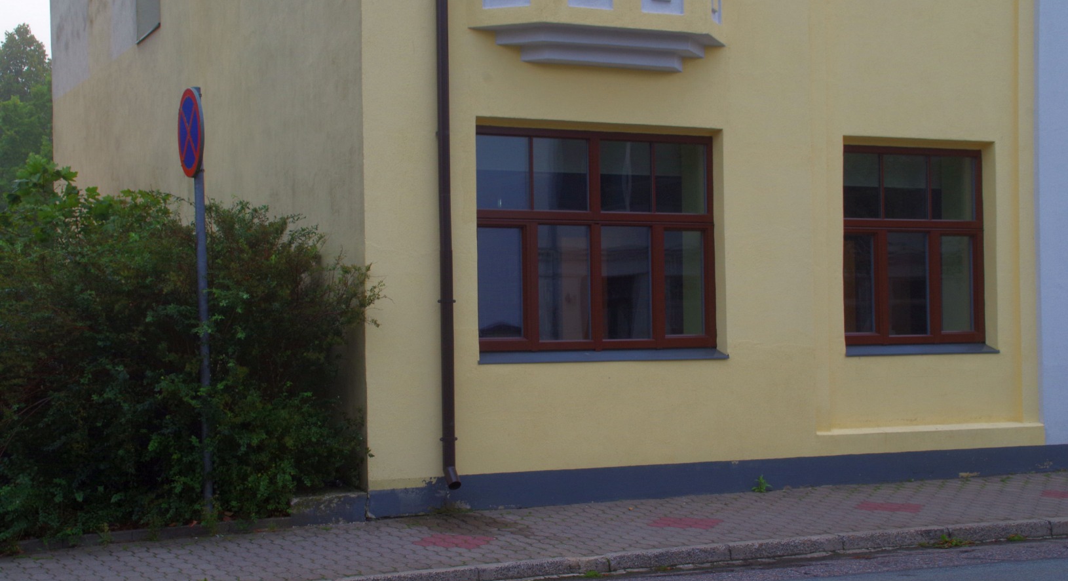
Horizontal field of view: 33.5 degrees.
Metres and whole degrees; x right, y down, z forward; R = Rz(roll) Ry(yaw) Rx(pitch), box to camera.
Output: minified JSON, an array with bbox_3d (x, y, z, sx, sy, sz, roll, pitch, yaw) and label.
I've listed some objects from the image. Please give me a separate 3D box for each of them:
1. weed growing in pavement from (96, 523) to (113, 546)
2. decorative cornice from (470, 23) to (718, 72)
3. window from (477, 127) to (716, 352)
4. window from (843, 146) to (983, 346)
[{"bbox_3d":[-3.217,1.823,13.312,0.135,0.175,0.130,0,-2,-26],"label":"weed growing in pavement"},{"bbox_3d":[0.696,-2.092,15.322,2.535,0.265,0.470,0,-2,-26],"label":"decorative cornice"},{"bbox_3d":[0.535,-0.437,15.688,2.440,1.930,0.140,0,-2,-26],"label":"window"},{"bbox_3d":[3.627,-0.426,17.207,1.800,1.900,0.140,0,-2,-26],"label":"window"}]

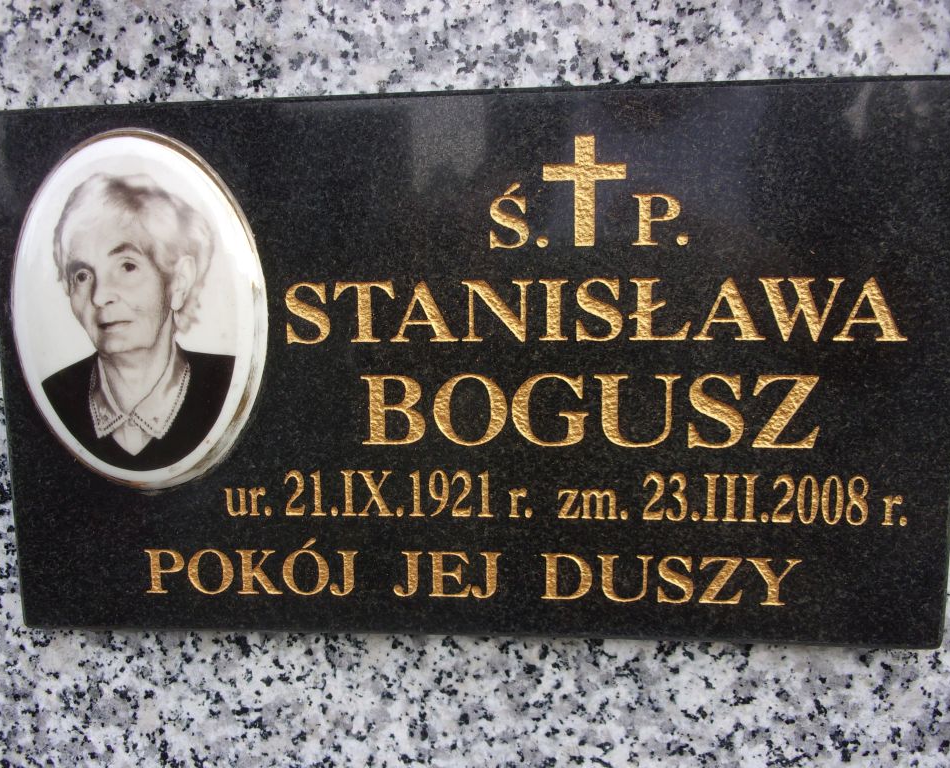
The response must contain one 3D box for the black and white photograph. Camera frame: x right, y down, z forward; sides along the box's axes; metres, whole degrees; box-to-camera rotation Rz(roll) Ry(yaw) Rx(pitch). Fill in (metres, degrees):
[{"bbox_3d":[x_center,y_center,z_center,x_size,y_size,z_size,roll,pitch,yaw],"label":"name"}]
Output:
[{"bbox_3d":[-0.142,-0.030,0.344,0.110,0.150,0.013,0,7,5],"label":"black and white photograph"}]

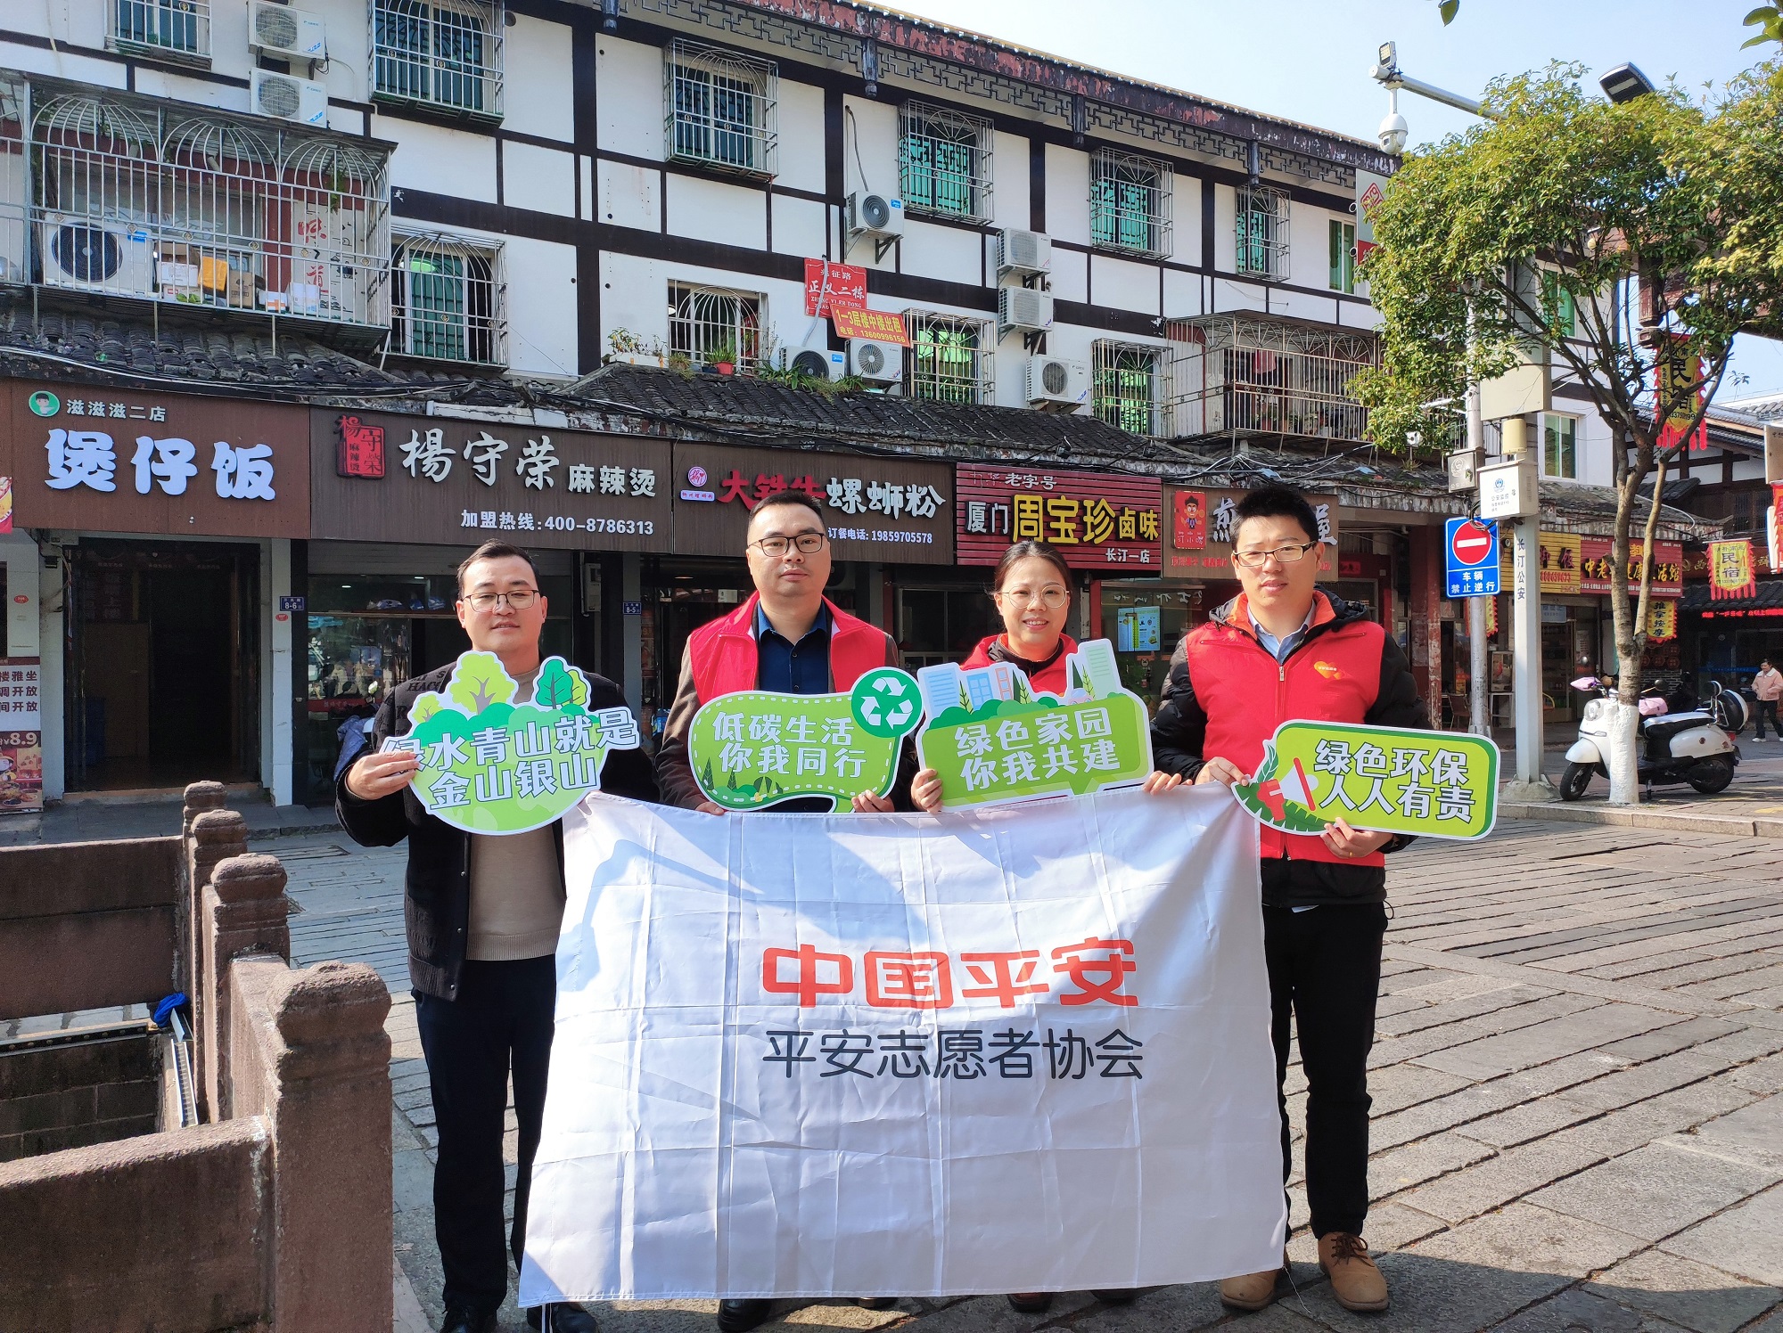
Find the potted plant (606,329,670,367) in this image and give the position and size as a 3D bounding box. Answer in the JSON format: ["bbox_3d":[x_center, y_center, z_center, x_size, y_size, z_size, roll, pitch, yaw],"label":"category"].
[{"bbox_3d":[-3.110,-3.837,15.693,0.752,0.440,0.240,0,0,-30],"label":"potted plant"}]

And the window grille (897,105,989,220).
[{"bbox_3d":[0.795,-7.138,18.342,1.399,1.461,0.320,0,0,-29],"label":"window grille"}]

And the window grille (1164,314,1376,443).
[{"bbox_3d":[5.994,-4.372,20.306,3.022,1.701,1.500,0,0,-30],"label":"window grille"}]

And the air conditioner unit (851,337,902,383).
[{"bbox_3d":[-0.249,-4.149,17.629,0.782,0.516,0.290,0,0,-29],"label":"air conditioner unit"}]

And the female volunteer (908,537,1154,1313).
[{"bbox_3d":[0.318,0.530,2.800,0.570,1.630,0.440,0,0,3],"label":"female volunteer"}]

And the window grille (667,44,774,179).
[{"bbox_3d":[-2.186,-7.156,16.649,1.403,1.459,0.380,0,0,-29],"label":"window grille"}]

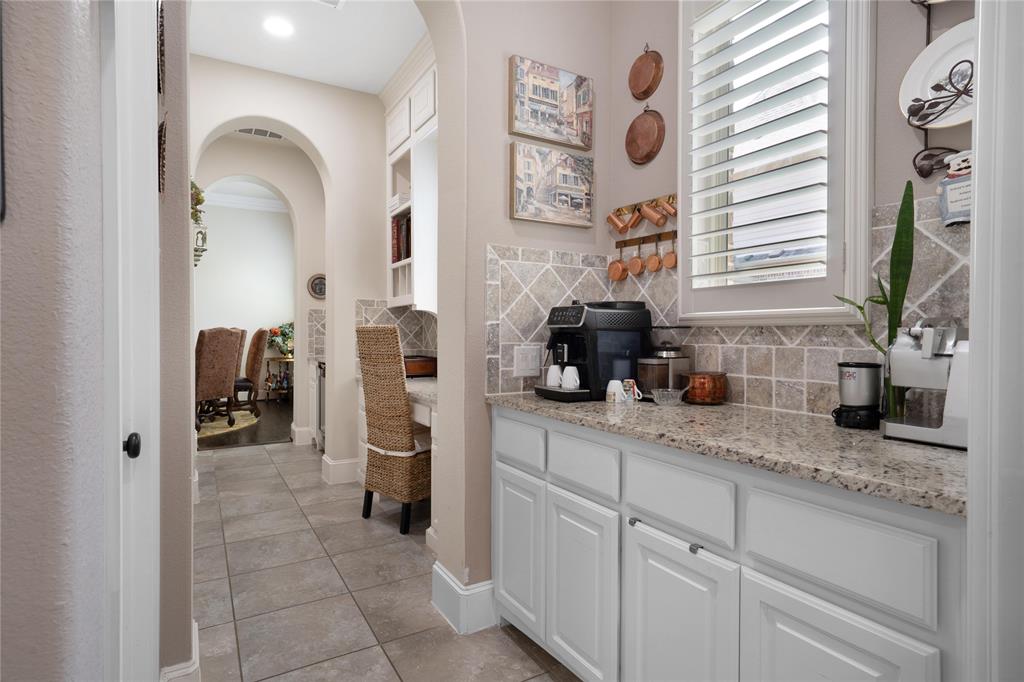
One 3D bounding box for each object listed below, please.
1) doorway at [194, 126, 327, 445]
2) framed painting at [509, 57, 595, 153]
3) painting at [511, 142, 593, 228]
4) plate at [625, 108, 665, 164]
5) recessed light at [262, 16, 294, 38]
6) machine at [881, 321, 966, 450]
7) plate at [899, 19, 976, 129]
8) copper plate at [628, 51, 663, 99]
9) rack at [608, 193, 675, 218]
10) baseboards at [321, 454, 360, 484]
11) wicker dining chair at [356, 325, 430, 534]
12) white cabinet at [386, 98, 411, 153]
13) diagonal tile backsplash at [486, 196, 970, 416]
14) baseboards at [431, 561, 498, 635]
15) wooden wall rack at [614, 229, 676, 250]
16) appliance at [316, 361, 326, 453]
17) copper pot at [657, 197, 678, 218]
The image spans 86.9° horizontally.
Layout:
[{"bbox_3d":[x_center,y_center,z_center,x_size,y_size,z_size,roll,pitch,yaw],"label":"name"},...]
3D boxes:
[{"bbox_3d":[-1.826,-0.257,4.008,0.910,2.740,0.220,0,1,-30],"label":"doorway"},{"bbox_3d":[0.168,-0.970,2.229,0.395,0.300,0.040,0,1,-30],"label":"framed painting"},{"bbox_3d":[0.176,-0.644,2.267,0.400,0.305,0.035,0,1,-30],"label":"painting"},{"bbox_3d":[0.543,-0.834,2.211,0.035,0.225,0.220,0,1,-30],"label":"plate"},{"bbox_3d":[-1.452,-1.941,3.358,0.180,0.025,0.180,0,1,-30],"label":"recessed light"},{"bbox_3d":[1.048,0.100,1.192,0.190,0.275,0.310,0,1,-30],"label":"machine"},{"bbox_3d":[1.050,-0.625,1.254,0.030,0.262,0.262,10,-4,-30],"label":"plate"},{"bbox_3d":[0.546,-1.084,2.206,0.033,0.197,0.195,0,1,-30],"label":"copper plate"},{"bbox_3d":[0.542,-0.561,2.231,0.035,0.045,0.370,0,1,-30],"label":"rack"},{"bbox_3d":[-1.364,1.005,4.289,0.225,0.180,0.270,0,1,-30],"label":"baseboards"},{"bbox_3d":[-0.623,0.513,3.422,0.450,1.200,0.560,1,1,42],"label":"wicker dining chair"},{"bbox_3d":[-0.723,-1.603,4.121,0.290,0.310,0.540,0,1,-30],"label":"white cabinet"},{"bbox_3d":[0.540,-0.079,1.650,0.625,0.597,1.475,0,1,-30],"label":"diagonal tile backsplash"},{"bbox_3d":[-0.207,1.038,2.240,0.155,0.178,0.300,0,1,-30],"label":"baseboards"},{"bbox_3d":[0.544,-0.421,2.234,0.025,0.037,0.365,0,1,-30],"label":"wooden wall rack"},{"bbox_3d":[-1.520,0.636,5.170,0.580,0.860,0.590,0,1,-30],"label":"appliance"},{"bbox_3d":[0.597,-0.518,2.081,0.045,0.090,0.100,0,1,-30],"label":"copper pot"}]

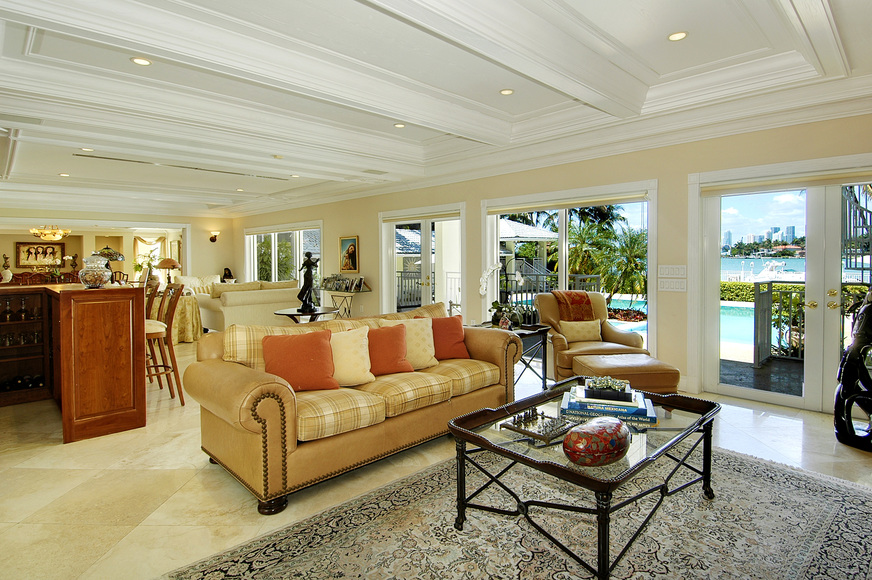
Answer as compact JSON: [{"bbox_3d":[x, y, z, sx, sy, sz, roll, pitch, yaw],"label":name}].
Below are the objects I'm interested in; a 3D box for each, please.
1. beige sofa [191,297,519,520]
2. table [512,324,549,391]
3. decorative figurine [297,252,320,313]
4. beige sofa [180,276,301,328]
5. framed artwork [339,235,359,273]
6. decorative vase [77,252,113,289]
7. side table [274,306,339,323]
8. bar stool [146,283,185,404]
[{"bbox_3d":[-0.462,0.661,3.217,2.234,0.927,1.009,-5,6,-41],"label":"beige sofa"},{"bbox_3d":[0.702,0.694,4.445,0.721,0.638,0.700,-5,7,-43],"label":"table"},{"bbox_3d":[-1.627,-0.104,5.499,0.278,0.743,0.227,1,5,14],"label":"decorative figurine"},{"bbox_3d":[-3.661,0.242,8.730,1.647,0.875,1.050,-5,7,-43],"label":"beige sofa"},{"bbox_3d":[-1.701,-0.693,8.634,0.051,0.710,0.649,-5,7,-43],"label":"framed artwork"},{"bbox_3d":[-2.634,-0.143,3.359,0.211,0.278,0.211,-5,7,-43],"label":"decorative vase"},{"bbox_3d":[-1.613,0.606,5.483,0.788,0.669,0.788,-5,7,-43],"label":"side table"},{"bbox_3d":[-2.614,0.510,3.954,0.535,1.133,0.443,-5,7,-43],"label":"bar stool"}]

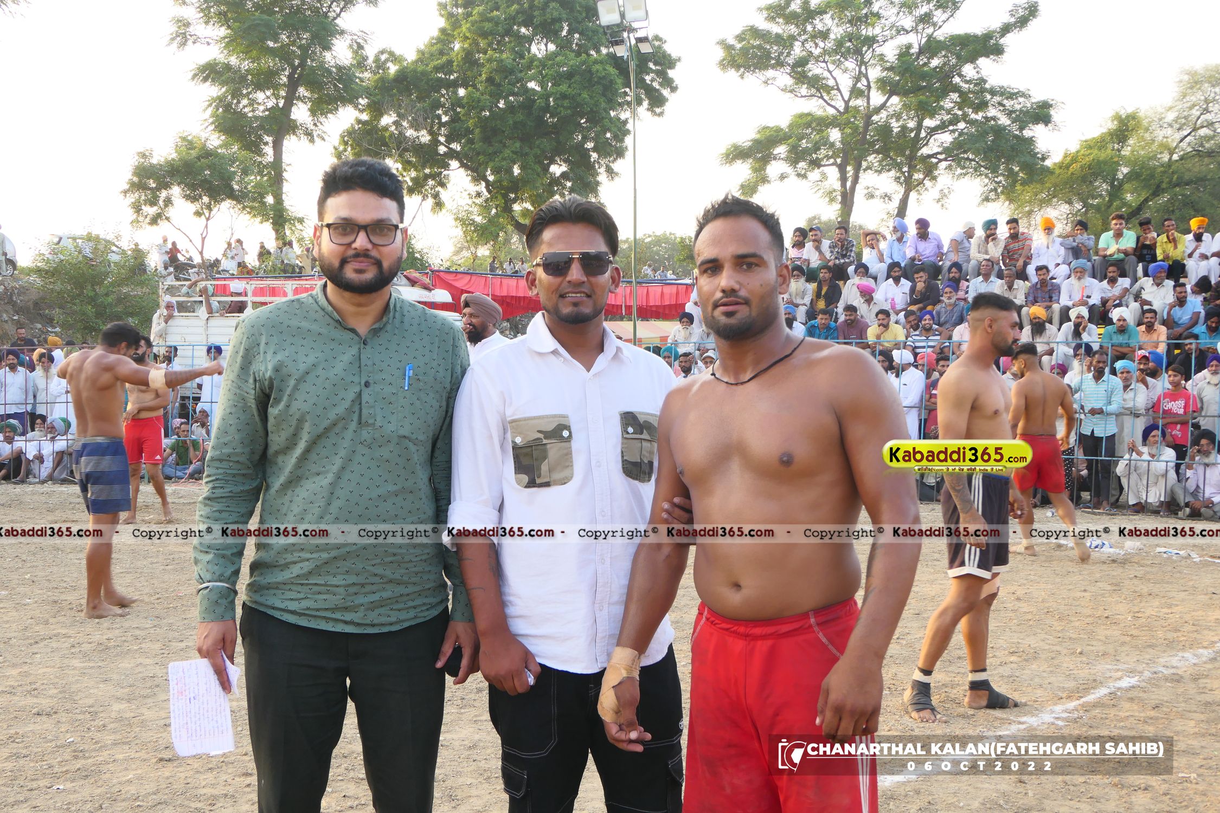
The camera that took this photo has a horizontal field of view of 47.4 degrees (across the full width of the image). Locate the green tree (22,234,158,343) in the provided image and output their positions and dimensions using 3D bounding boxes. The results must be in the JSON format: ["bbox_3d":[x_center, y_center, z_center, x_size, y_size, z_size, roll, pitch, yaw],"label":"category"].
[{"bbox_3d":[-11.953,-2.679,32.000,3.200,2.600,2.800,-1,1,-20],"label":"green tree"}]

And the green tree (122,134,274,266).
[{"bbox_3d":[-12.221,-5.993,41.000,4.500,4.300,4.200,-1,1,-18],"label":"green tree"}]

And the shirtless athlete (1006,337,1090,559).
[{"bbox_3d":[3.460,0.352,10.950,0.620,1.690,0.520,0,1,-9],"label":"shirtless athlete"}]

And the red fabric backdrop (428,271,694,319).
[{"bbox_3d":[-0.954,-2.150,27.000,5.800,0.950,0.250,-1,2,-29],"label":"red fabric backdrop"}]

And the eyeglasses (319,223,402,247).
[{"bbox_3d":[-0.460,-0.320,2.580,0.148,0.046,0.145,0,6,-11],"label":"eyeglasses"}]

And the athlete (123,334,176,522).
[{"bbox_3d":[-4.411,0.214,13.300,0.530,1.780,0.480,0,1,-6],"label":"athlete"}]

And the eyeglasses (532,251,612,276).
[{"bbox_3d":[-0.070,-0.275,2.670,0.150,0.050,0.145,0,2,-5],"label":"eyeglasses"}]

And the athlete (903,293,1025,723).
[{"bbox_3d":[1.475,0.405,5.820,0.500,1.760,0.520,1,1,30],"label":"athlete"}]

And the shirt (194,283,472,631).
[{"bbox_3d":[-0.525,0.093,2.630,0.520,0.650,0.290,0,1,-13],"label":"shirt"}]

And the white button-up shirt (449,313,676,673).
[{"bbox_3d":[-0.075,0.163,2.670,0.460,0.680,0.290,0,1,-12],"label":"white button-up shirt"}]

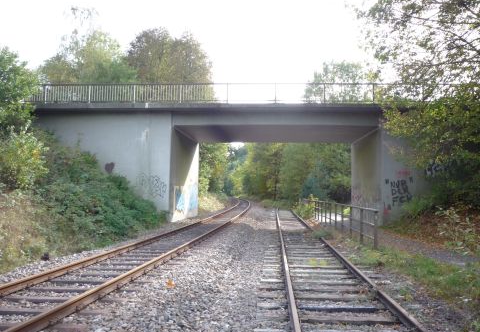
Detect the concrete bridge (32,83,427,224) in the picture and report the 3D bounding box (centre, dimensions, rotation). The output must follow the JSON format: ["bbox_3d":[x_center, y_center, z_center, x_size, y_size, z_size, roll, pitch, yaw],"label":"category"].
[{"bbox_3d":[0.226,-0.358,28.672,23.300,7.500,10.000,0,-3,4],"label":"concrete bridge"}]

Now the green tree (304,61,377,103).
[{"bbox_3d":[10.437,-5.777,46.439,7.460,10.240,7.000,0,-3,0],"label":"green tree"}]

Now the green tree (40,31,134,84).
[{"bbox_3d":[-14.661,-7.039,43.505,9.300,12.250,8.500,0,-3,0],"label":"green tree"}]

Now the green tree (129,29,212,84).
[{"bbox_3d":[-7.128,-7.361,45.530,8.720,13.180,8.000,0,-3,0],"label":"green tree"}]

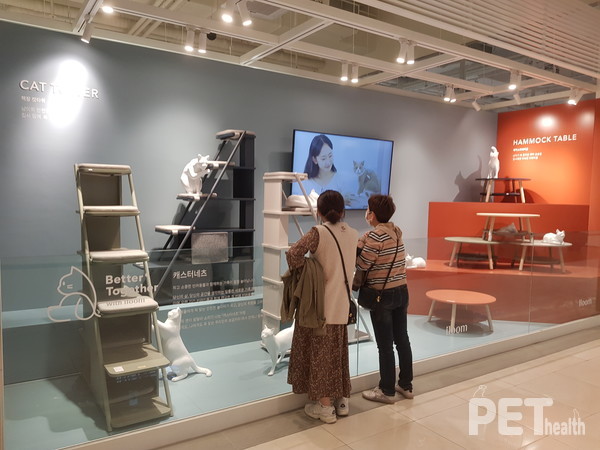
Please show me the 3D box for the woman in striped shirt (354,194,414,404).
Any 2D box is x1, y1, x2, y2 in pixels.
[{"bbox_3d":[0.658,0.570,3.503,0.500,1.600,0.400,-3,6,-44],"label":"woman in striped shirt"}]

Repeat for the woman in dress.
[{"bbox_3d":[0.191,0.570,3.194,0.560,1.630,0.400,-2,6,-37],"label":"woman in dress"}]

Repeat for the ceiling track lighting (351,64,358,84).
[{"bbox_3d":[0.538,-1.487,4.452,0.075,0.190,0.085,-1,5,-32],"label":"ceiling track lighting"}]

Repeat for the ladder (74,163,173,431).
[{"bbox_3d":[-1.284,0.389,3.229,0.420,1.670,1.040,-2,5,-36],"label":"ladder"}]

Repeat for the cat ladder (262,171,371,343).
[{"bbox_3d":[0.188,0.328,4.204,1.030,1.560,0.380,-1,5,-32],"label":"cat ladder"}]

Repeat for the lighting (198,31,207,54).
[{"bbox_3d":[-0.782,-1.465,3.616,0.075,0.190,0.085,-1,5,-32],"label":"lighting"}]

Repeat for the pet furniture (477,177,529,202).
[{"bbox_3d":[2.782,-0.465,6.177,0.700,0.340,0.700,2,4,8],"label":"pet furniture"}]

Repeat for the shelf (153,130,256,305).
[{"bbox_3d":[-0.926,-0.093,4.173,0.990,1.535,0.380,-1,5,-32],"label":"shelf"}]

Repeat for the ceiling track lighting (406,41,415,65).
[{"bbox_3d":[0.891,-1.382,3.626,0.065,0.175,0.080,1,4,-2],"label":"ceiling track lighting"}]

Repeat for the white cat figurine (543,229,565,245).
[{"bbox_3d":[3.055,0.132,5.436,0.250,0.185,0.140,4,5,29],"label":"white cat figurine"}]

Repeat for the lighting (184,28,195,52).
[{"bbox_3d":[-0.834,-1.407,3.424,0.070,0.180,0.090,1,4,-2],"label":"lighting"}]

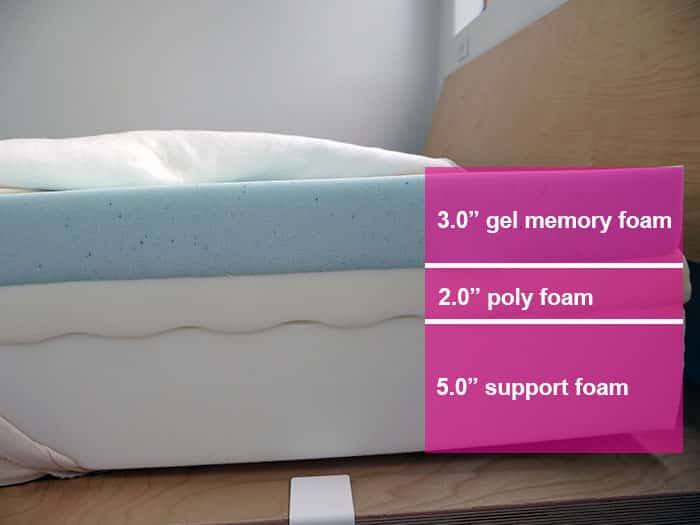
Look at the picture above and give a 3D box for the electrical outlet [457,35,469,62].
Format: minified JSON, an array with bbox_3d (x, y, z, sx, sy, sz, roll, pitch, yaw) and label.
[{"bbox_3d":[0.400,-0.758,1.719,0.010,0.073,0.115,-3,13,-2],"label":"electrical outlet"}]

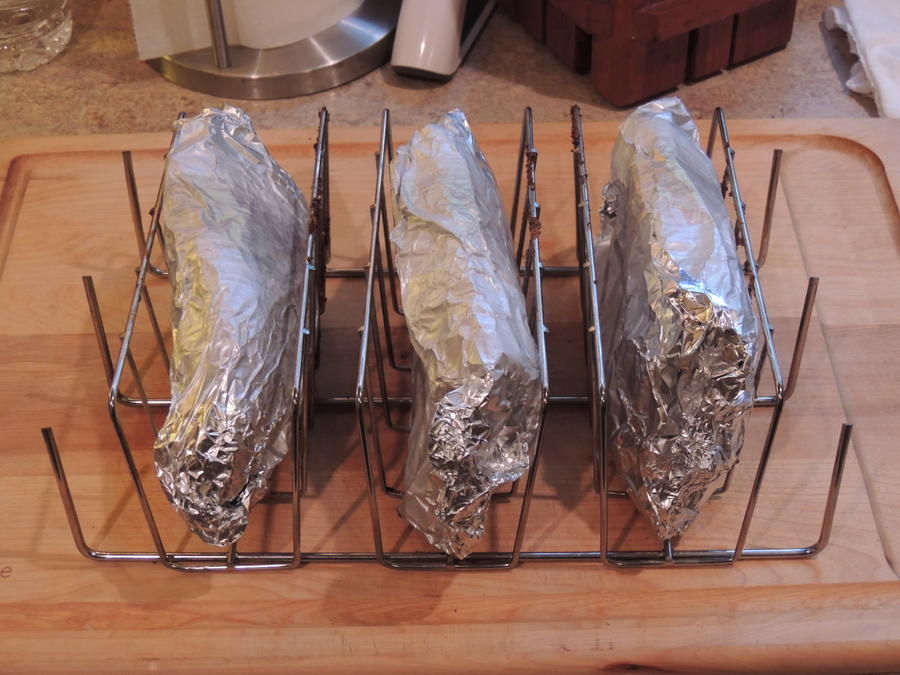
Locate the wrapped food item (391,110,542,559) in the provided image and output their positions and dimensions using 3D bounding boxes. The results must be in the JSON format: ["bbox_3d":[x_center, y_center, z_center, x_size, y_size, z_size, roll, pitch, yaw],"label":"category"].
[{"bbox_3d":[0.003,-0.008,0.729,0.060,0.101,0.198,-3,41,-2],"label":"wrapped food item"}]

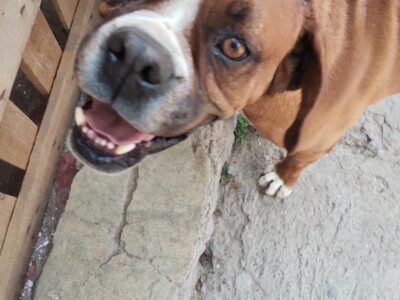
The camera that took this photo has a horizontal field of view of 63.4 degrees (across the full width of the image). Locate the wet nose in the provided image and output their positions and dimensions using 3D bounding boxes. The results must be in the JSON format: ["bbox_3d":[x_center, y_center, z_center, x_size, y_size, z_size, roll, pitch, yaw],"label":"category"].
[{"bbox_3d":[-0.046,-0.064,0.238,0.050,0.030,0.043,31,97,6],"label":"wet nose"}]

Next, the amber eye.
[{"bbox_3d":[0.030,-0.088,0.280,0.024,0.015,0.020,26,103,-6],"label":"amber eye"}]

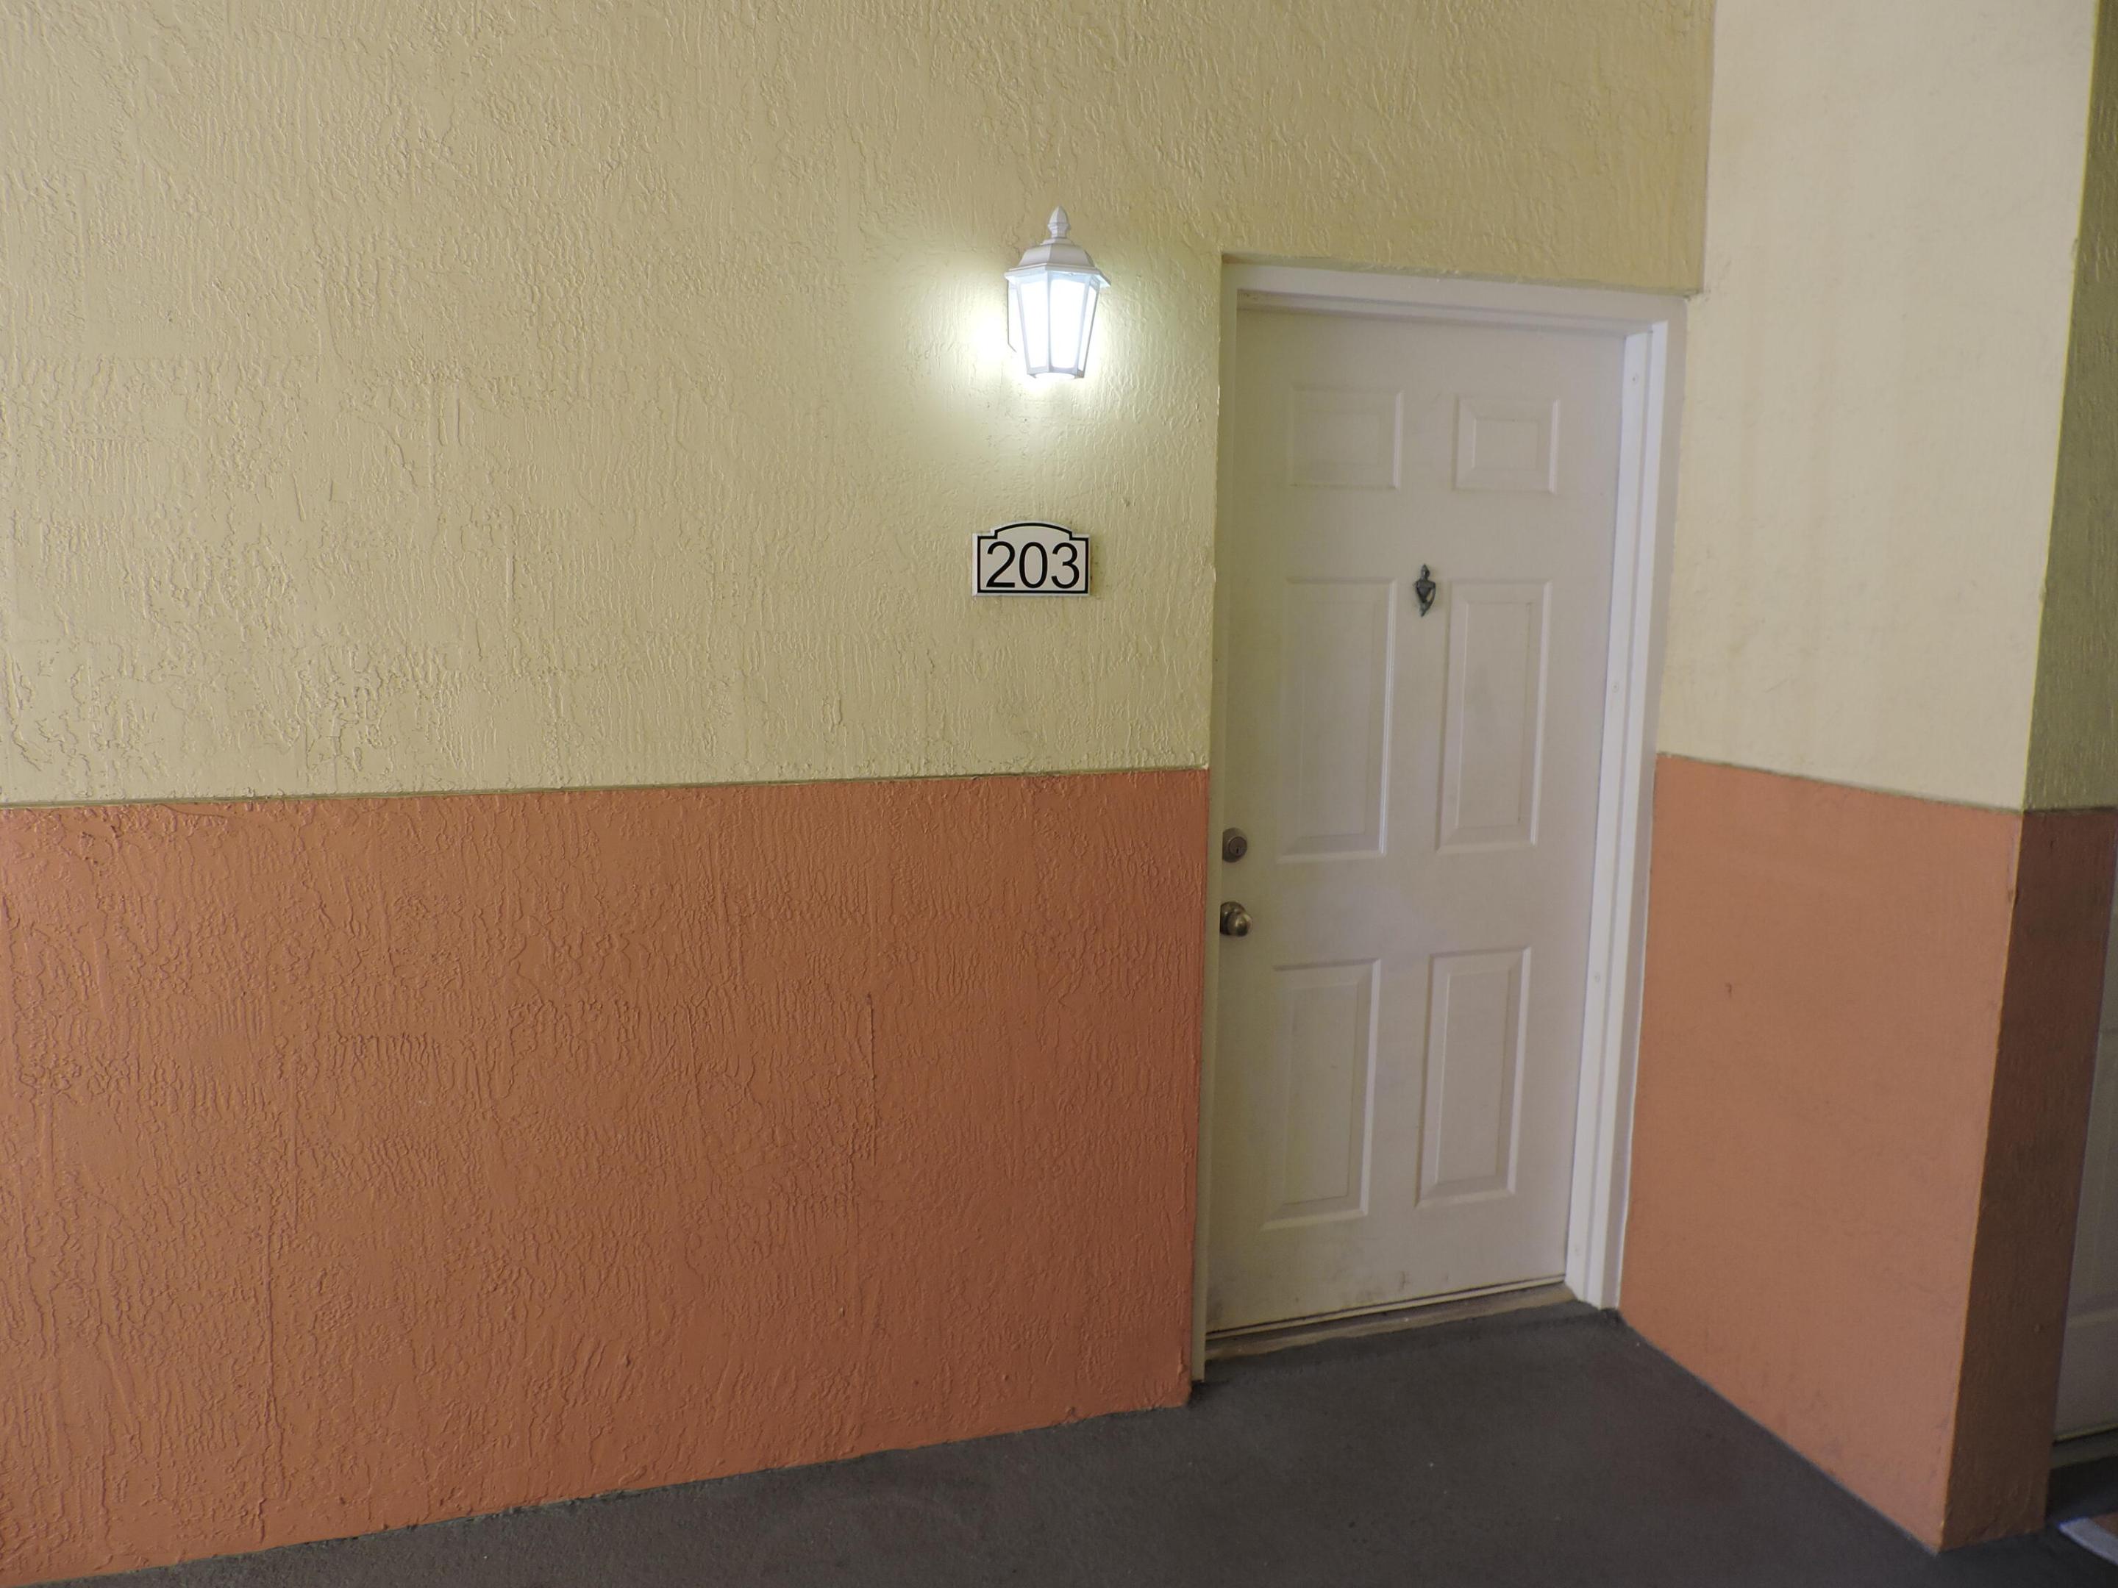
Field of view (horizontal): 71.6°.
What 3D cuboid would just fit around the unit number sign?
[{"bbox_3d":[-0.045,-0.404,2.523,0.200,0.128,0.018,-2,8,-17],"label":"unit number sign"}]

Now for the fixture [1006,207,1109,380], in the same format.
[{"bbox_3d":[-0.003,-0.816,2.395,0.178,0.270,0.176,-2,8,-17],"label":"fixture"}]

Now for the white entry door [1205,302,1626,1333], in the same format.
[{"bbox_3d":[0.708,0.076,3.011,0.910,2.032,0.045,-2,8,-17],"label":"white entry door"}]

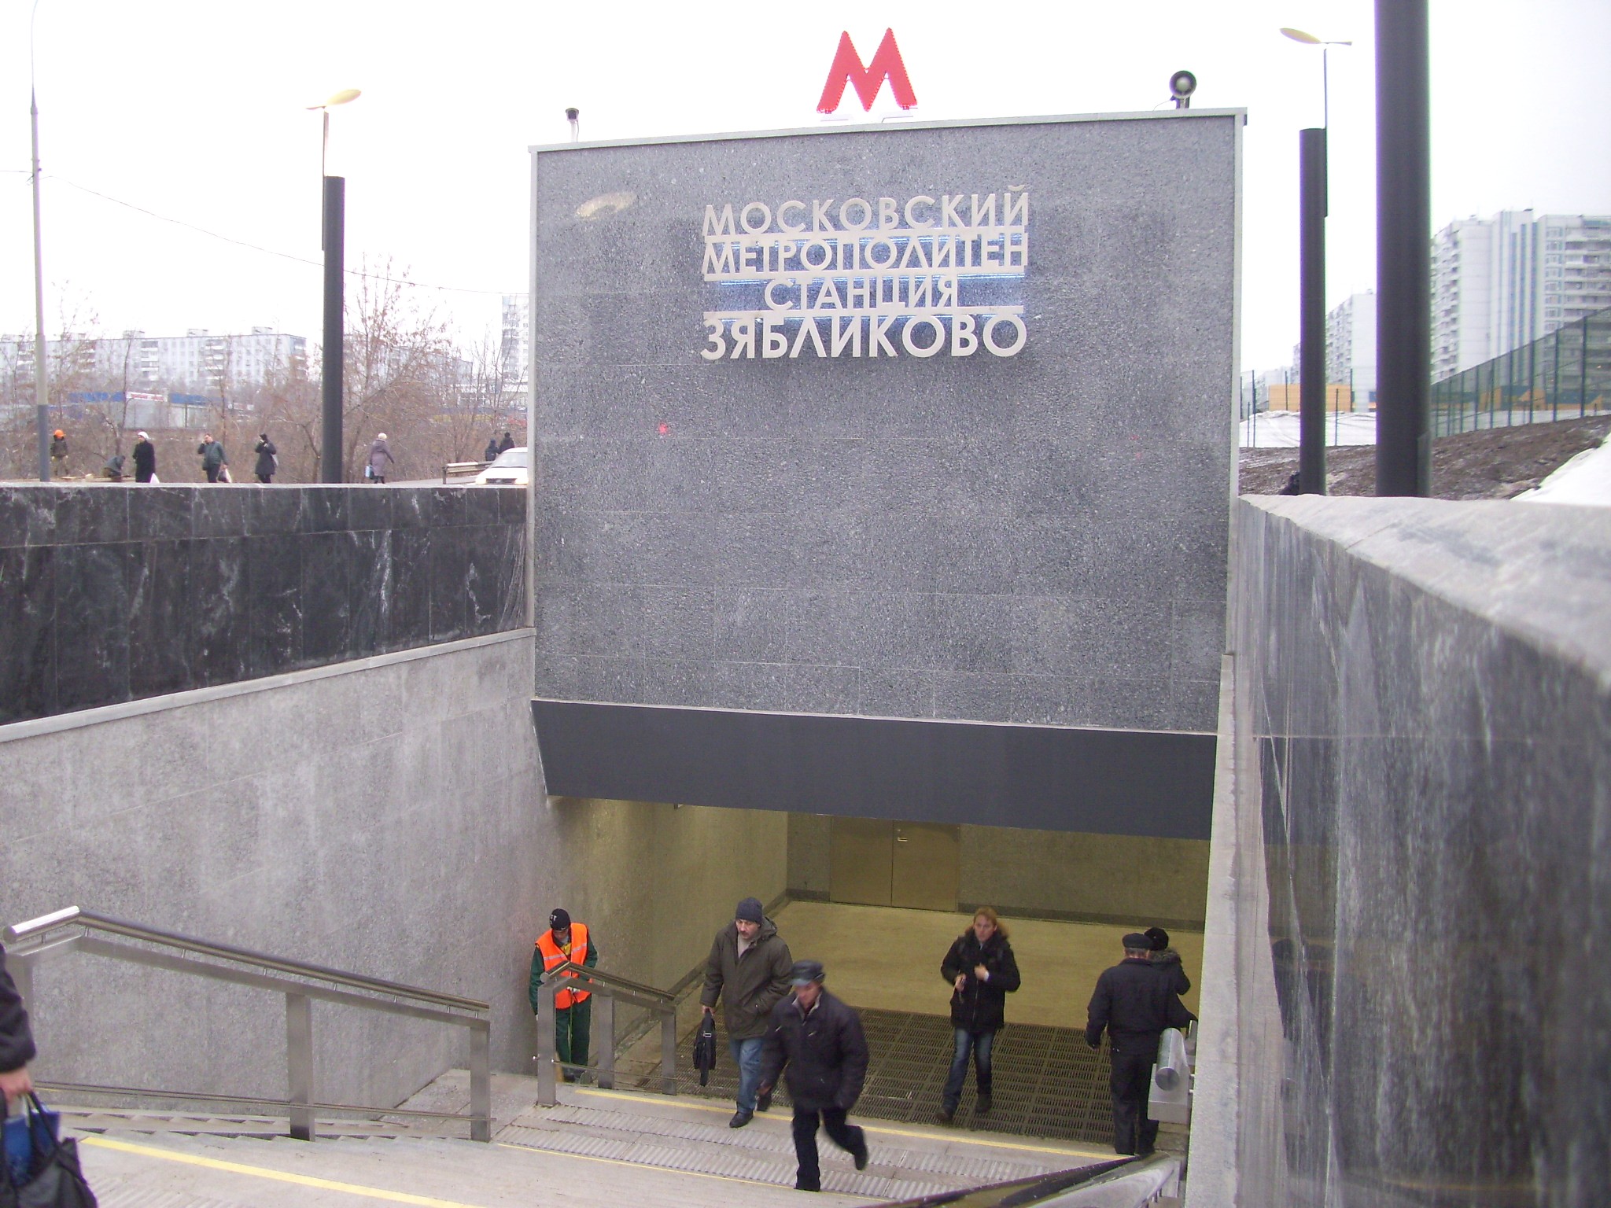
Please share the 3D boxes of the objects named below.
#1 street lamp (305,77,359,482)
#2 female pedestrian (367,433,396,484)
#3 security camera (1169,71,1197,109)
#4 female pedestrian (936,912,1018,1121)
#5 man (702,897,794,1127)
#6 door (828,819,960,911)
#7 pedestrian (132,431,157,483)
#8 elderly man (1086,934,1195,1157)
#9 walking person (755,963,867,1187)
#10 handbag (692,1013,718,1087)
[{"bbox_3d":[-8.352,-5.612,28.000,0.880,6.990,0.600,2,4,15],"label":"street lamp"},{"bbox_3d":[-12.733,-4.383,47.500,0.650,1.600,0.500,2,4,14],"label":"female pedestrian"},{"bbox_3d":[2.856,-3.882,11.949,0.220,0.300,0.300,2,4,15],"label":"security camera"},{"bbox_3d":[1.336,3.179,12.260,0.620,1.700,0.460,1,4,13],"label":"female pedestrian"},{"bbox_3d":[-0.431,3.000,11.643,0.640,1.710,0.500,2,4,18],"label":"man"},{"bbox_3d":[1.215,3.044,21.273,1.790,2.100,0.100,2,4,15],"label":"door"},{"bbox_3d":[-19.235,-4.195,46.056,0.500,1.640,0.550,-1,4,-24],"label":"pedestrian"},{"bbox_3d":[2.396,3.154,11.344,0.680,1.630,0.460,2,4,18],"label":"elderly man"},{"bbox_3d":[0.064,3.188,10.688,0.660,1.600,0.580,2,4,25],"label":"walking person"},{"bbox_3d":[-0.746,3.319,11.802,0.160,0.480,0.360,1,4,1],"label":"handbag"}]

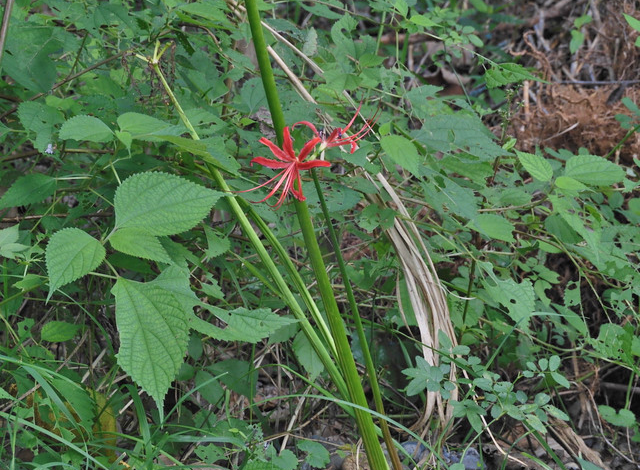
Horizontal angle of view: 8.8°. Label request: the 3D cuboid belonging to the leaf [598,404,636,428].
[{"bbox_3d":[0.268,0.164,3.750,0.034,0.012,0.031,0,41,0],"label":"leaf"}]

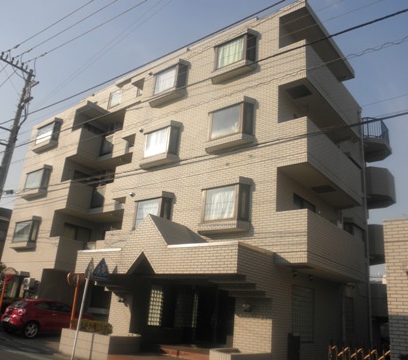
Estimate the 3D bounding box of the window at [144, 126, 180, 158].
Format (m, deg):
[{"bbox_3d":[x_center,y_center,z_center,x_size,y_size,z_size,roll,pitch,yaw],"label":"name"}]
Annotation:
[{"bbox_3d":[-1.579,-1.313,14.438,1.350,1.060,0.470,-11,-24,38],"label":"window"}]

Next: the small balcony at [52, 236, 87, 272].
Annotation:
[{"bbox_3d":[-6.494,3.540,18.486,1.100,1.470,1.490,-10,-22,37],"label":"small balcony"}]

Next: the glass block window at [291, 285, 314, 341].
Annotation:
[{"bbox_3d":[2.891,3.967,11.514,0.160,1.530,1.470,-10,-22,37],"label":"glass block window"}]

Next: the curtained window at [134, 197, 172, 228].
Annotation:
[{"bbox_3d":[-1.821,1.215,13.471,1.350,1.070,0.500,-10,-22,37],"label":"curtained window"}]

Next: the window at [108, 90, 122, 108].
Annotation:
[{"bbox_3d":[-4.652,-4.227,20.434,0.985,1.030,0.150,-11,-24,38],"label":"window"}]

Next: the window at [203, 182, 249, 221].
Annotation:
[{"bbox_3d":[0.608,0.751,11.627,1.360,1.050,0.500,-10,-22,37],"label":"window"}]

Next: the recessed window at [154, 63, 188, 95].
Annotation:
[{"bbox_3d":[-1.309,-3.807,15.246,1.320,1.070,0.470,-11,-24,38],"label":"recessed window"}]

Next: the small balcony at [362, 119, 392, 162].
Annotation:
[{"bbox_3d":[8.636,-2.078,19.674,1.300,1.300,2.400,-11,-24,38],"label":"small balcony"}]

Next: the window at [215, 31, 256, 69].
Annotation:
[{"bbox_3d":[1.064,-4.324,13.408,1.350,1.050,0.450,-11,-24,38],"label":"window"}]

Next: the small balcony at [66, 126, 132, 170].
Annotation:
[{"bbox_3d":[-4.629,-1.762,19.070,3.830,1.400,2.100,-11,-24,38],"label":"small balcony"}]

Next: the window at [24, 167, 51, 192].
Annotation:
[{"bbox_3d":[-8.710,0.080,20.322,1.680,1.070,0.450,-10,-22,37],"label":"window"}]

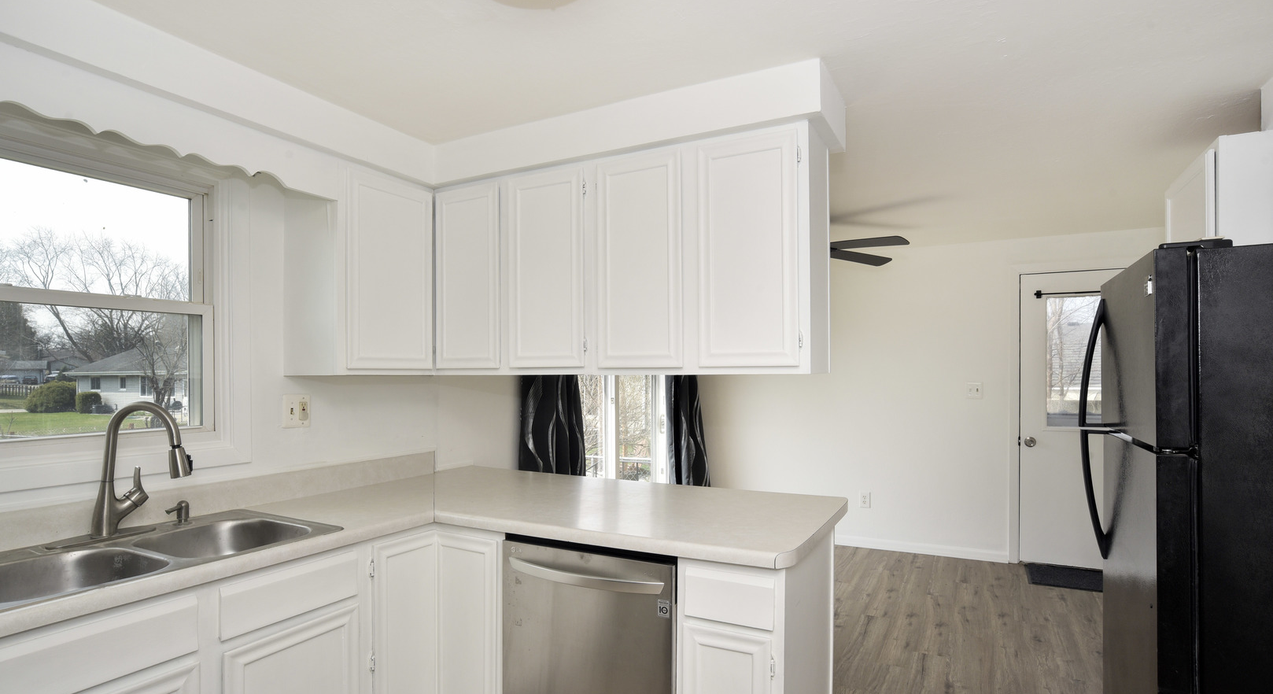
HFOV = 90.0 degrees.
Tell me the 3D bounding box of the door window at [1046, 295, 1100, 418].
[{"bbox_3d":[3.150,0.088,4.390,0.560,0.900,0.050,-1,-2,28],"label":"door window"}]

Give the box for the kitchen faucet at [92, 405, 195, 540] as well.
[{"bbox_3d":[-1.415,0.350,1.832,0.270,0.385,0.145,0,-2,13],"label":"kitchen faucet"}]

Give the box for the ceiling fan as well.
[{"bbox_3d":[1.040,-0.615,3.880,1.270,0.360,1.270,-1,-2,28],"label":"ceiling fan"}]

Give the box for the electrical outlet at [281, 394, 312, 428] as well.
[{"bbox_3d":[-1.310,0.248,2.455,0.014,0.121,0.118,-1,-2,28],"label":"electrical outlet"}]

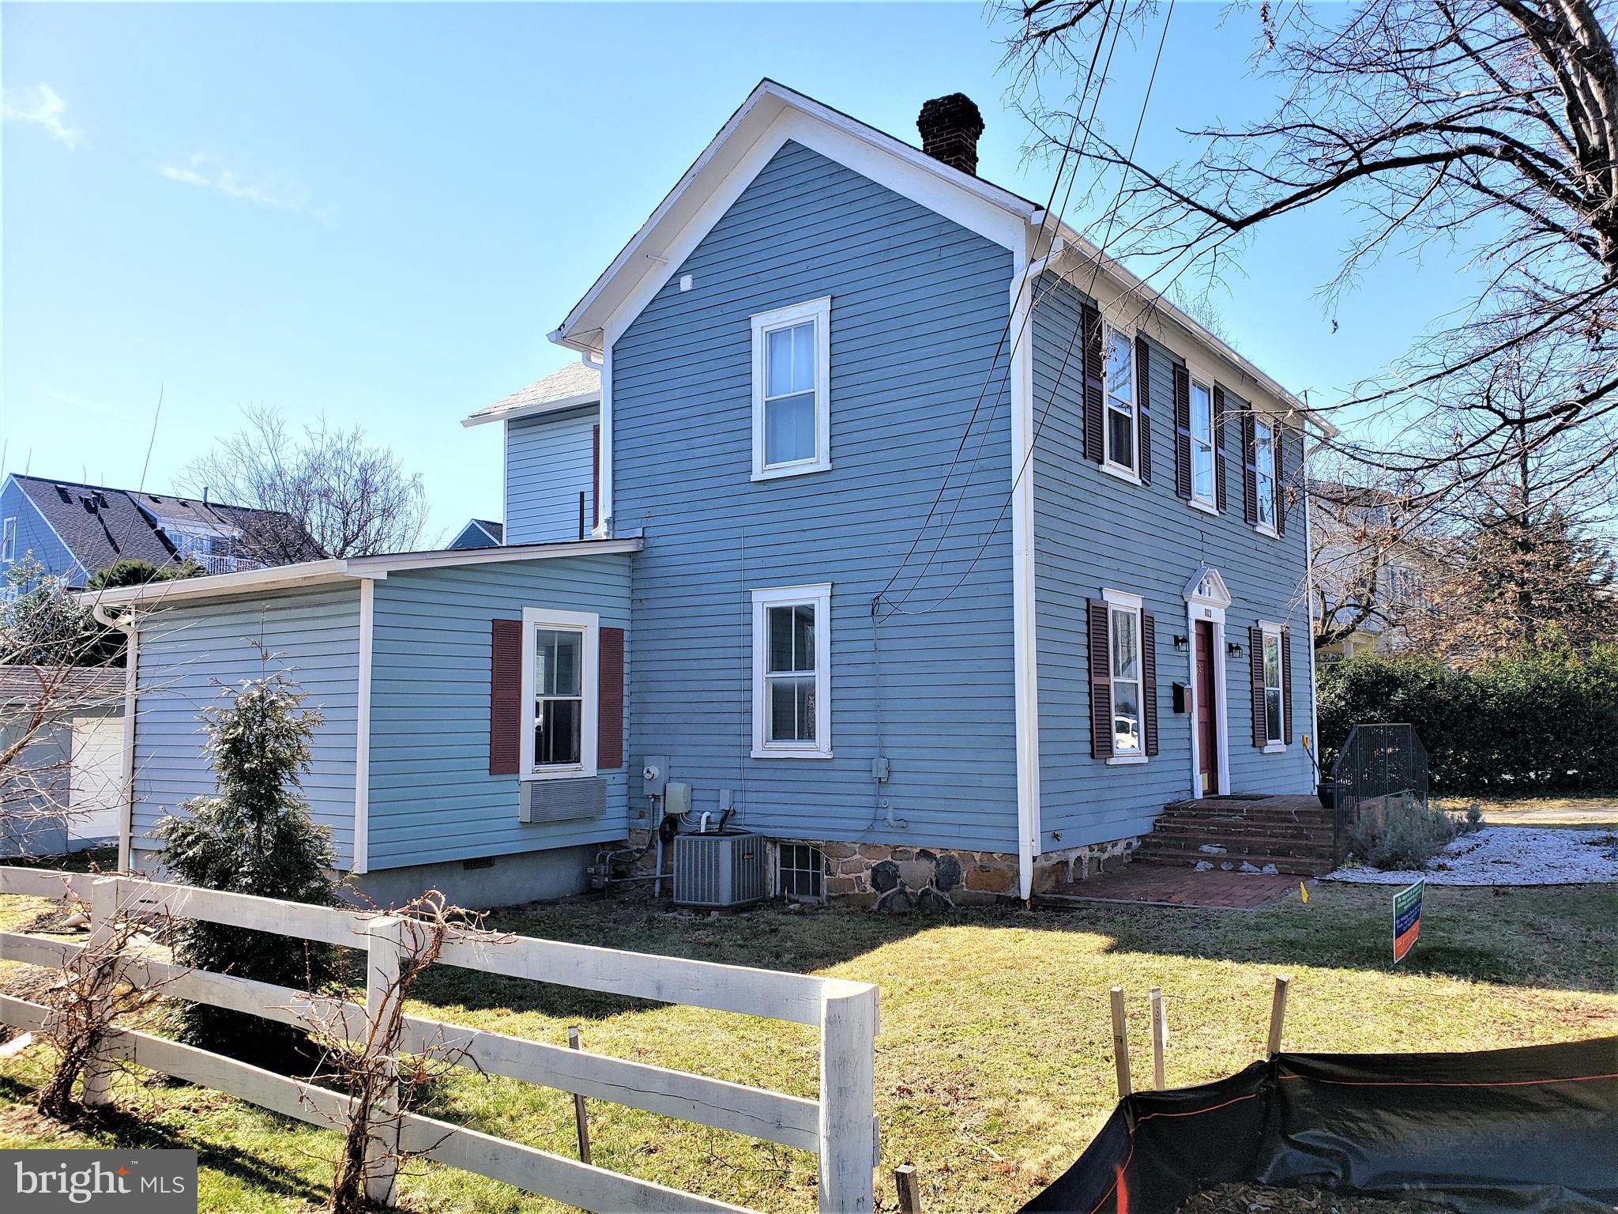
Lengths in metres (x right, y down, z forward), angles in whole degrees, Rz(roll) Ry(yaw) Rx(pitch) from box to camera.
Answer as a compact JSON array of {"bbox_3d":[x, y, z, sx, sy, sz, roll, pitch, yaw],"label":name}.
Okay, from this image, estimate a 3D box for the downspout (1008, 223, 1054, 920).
[{"bbox_3d":[2.035,-0.359,10.747,0.439,5.832,0.100,-4,-7,37],"label":"downspout"}]

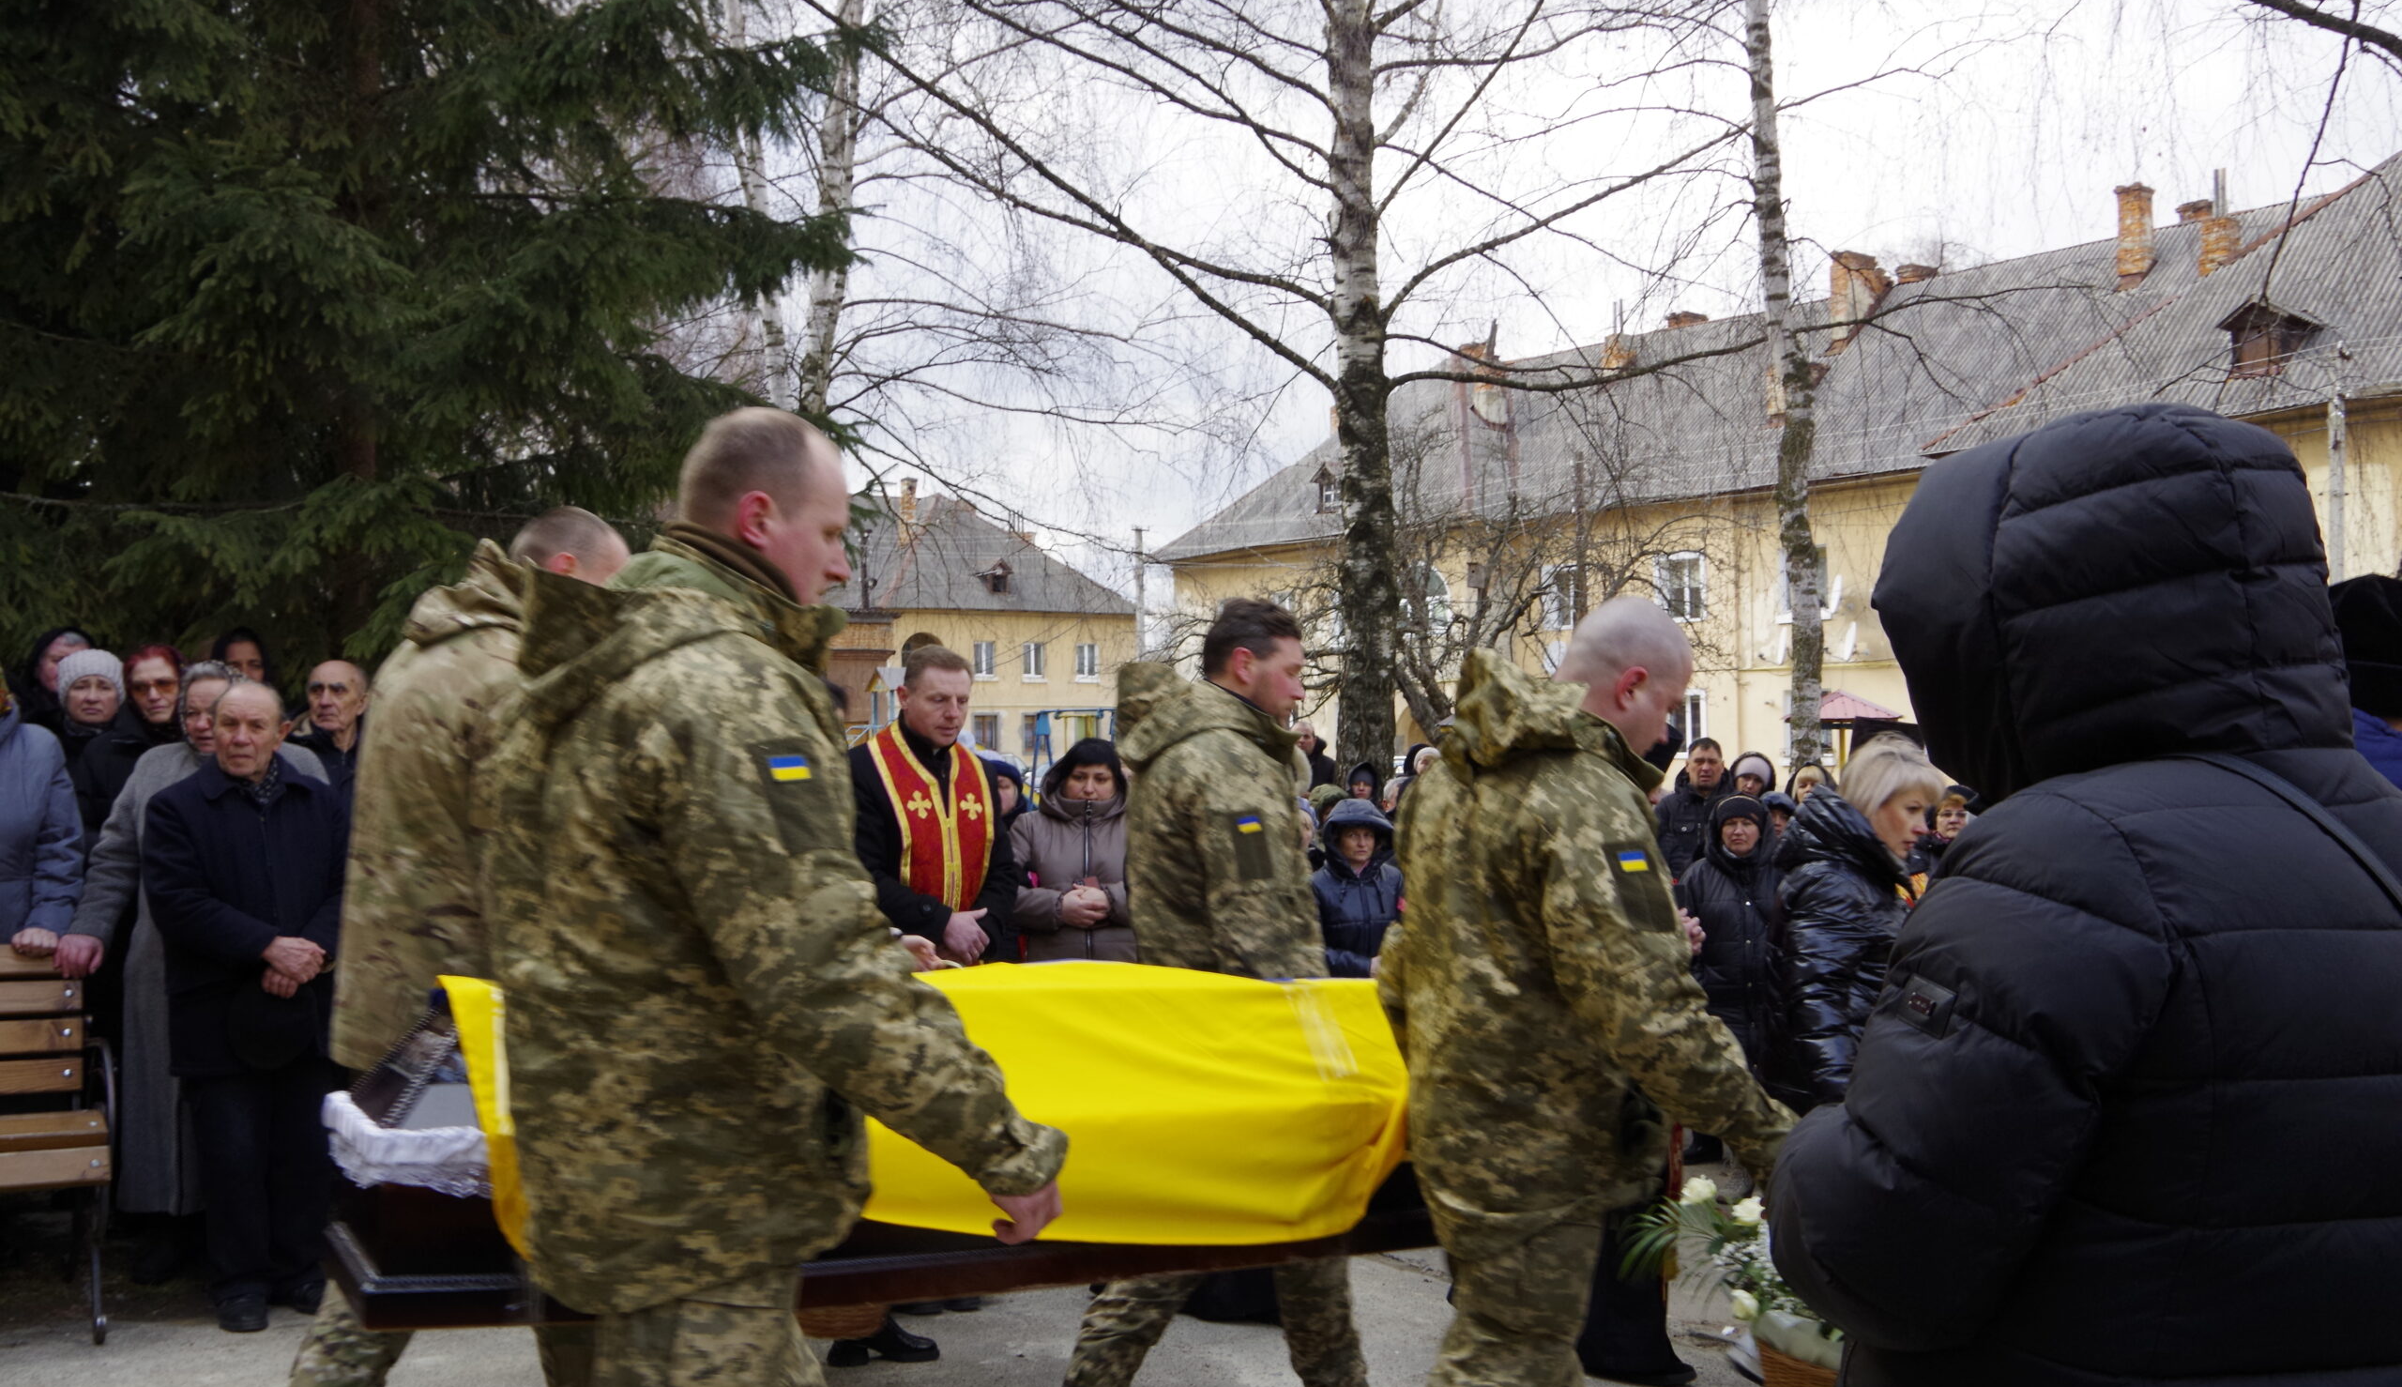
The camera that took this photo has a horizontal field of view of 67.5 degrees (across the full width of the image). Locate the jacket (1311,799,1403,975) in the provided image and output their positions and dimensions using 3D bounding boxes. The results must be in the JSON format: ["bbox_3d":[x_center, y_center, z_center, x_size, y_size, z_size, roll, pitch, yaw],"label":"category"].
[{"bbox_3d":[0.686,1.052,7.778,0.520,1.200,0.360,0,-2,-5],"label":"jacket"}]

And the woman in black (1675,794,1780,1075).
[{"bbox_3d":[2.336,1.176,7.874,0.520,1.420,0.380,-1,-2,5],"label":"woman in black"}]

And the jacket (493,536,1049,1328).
[{"bbox_3d":[-0.532,0.286,2.200,0.670,0.900,0.540,0,-2,-18],"label":"jacket"}]

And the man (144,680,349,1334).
[{"bbox_3d":[-2.490,0.802,4.667,0.540,1.670,0.380,1,-3,-34],"label":"man"}]

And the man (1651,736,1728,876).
[{"bbox_3d":[2.333,1.065,8.366,0.520,1.720,0.360,-1,-2,13],"label":"man"}]

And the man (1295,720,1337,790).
[{"bbox_3d":[0.766,1.041,11.969,0.520,1.720,0.340,-2,-2,30],"label":"man"}]

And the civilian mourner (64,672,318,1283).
[{"bbox_3d":[-2.812,0.773,4.996,0.680,1.700,0.440,1,-3,-25],"label":"civilian mourner"}]

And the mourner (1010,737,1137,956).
[{"bbox_3d":[-0.332,0.904,5.272,0.540,1.550,0.380,0,-2,-3],"label":"mourner"}]

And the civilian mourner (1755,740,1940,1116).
[{"bbox_3d":[1.447,0.864,3.969,0.420,1.550,0.520,-2,-3,29],"label":"civilian mourner"}]

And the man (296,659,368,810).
[{"bbox_3d":[-2.629,0.759,5.469,0.520,1.720,0.340,0,-2,-12],"label":"man"}]

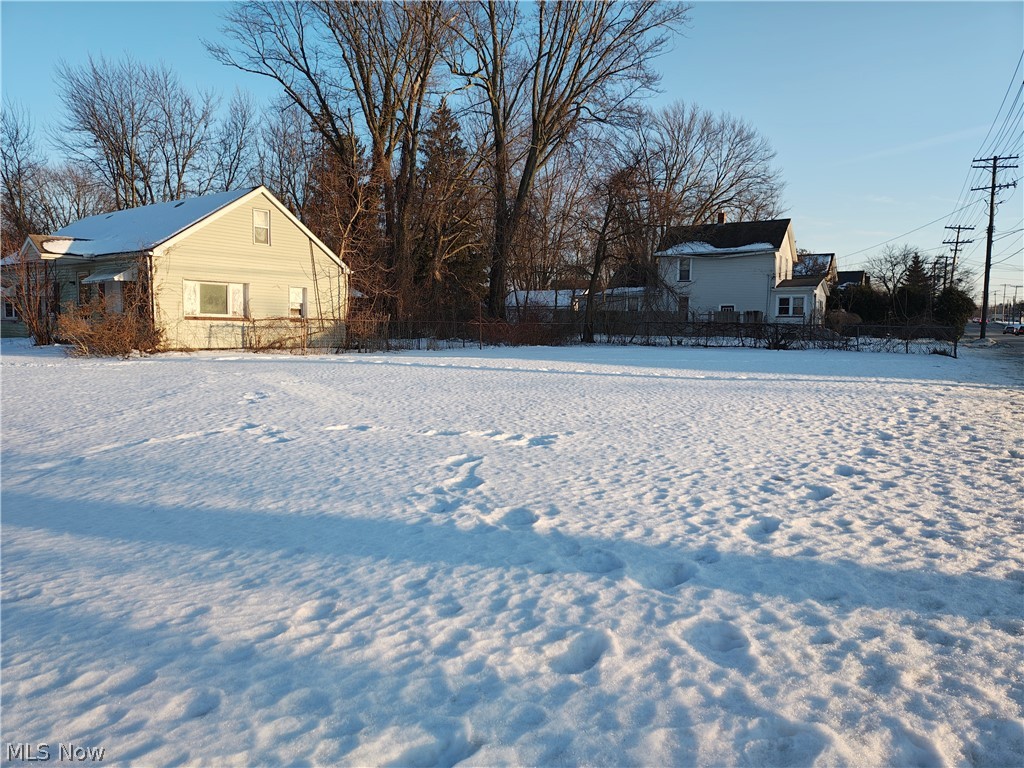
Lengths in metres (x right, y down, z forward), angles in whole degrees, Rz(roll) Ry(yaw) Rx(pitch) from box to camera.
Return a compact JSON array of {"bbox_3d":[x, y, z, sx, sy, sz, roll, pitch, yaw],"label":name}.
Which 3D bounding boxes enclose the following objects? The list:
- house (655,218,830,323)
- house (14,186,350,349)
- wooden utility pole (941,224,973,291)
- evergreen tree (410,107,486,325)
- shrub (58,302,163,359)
[{"bbox_3d":[15.470,-6.963,49.425,10.564,7.806,5.600,4,5,32],"label":"house"},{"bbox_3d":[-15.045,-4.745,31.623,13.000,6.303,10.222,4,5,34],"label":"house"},{"bbox_3d":[44.919,-10.634,75.000,2.600,10.968,0.400,6,5,29],"label":"wooden utility pole"},{"bbox_3d":[-4.012,-10.233,46.000,4.700,14.484,4.700,1,4,0],"label":"evergreen tree"},{"bbox_3d":[-12.867,-1.763,23.700,3.000,1.680,2.200,4,5,34],"label":"shrub"}]

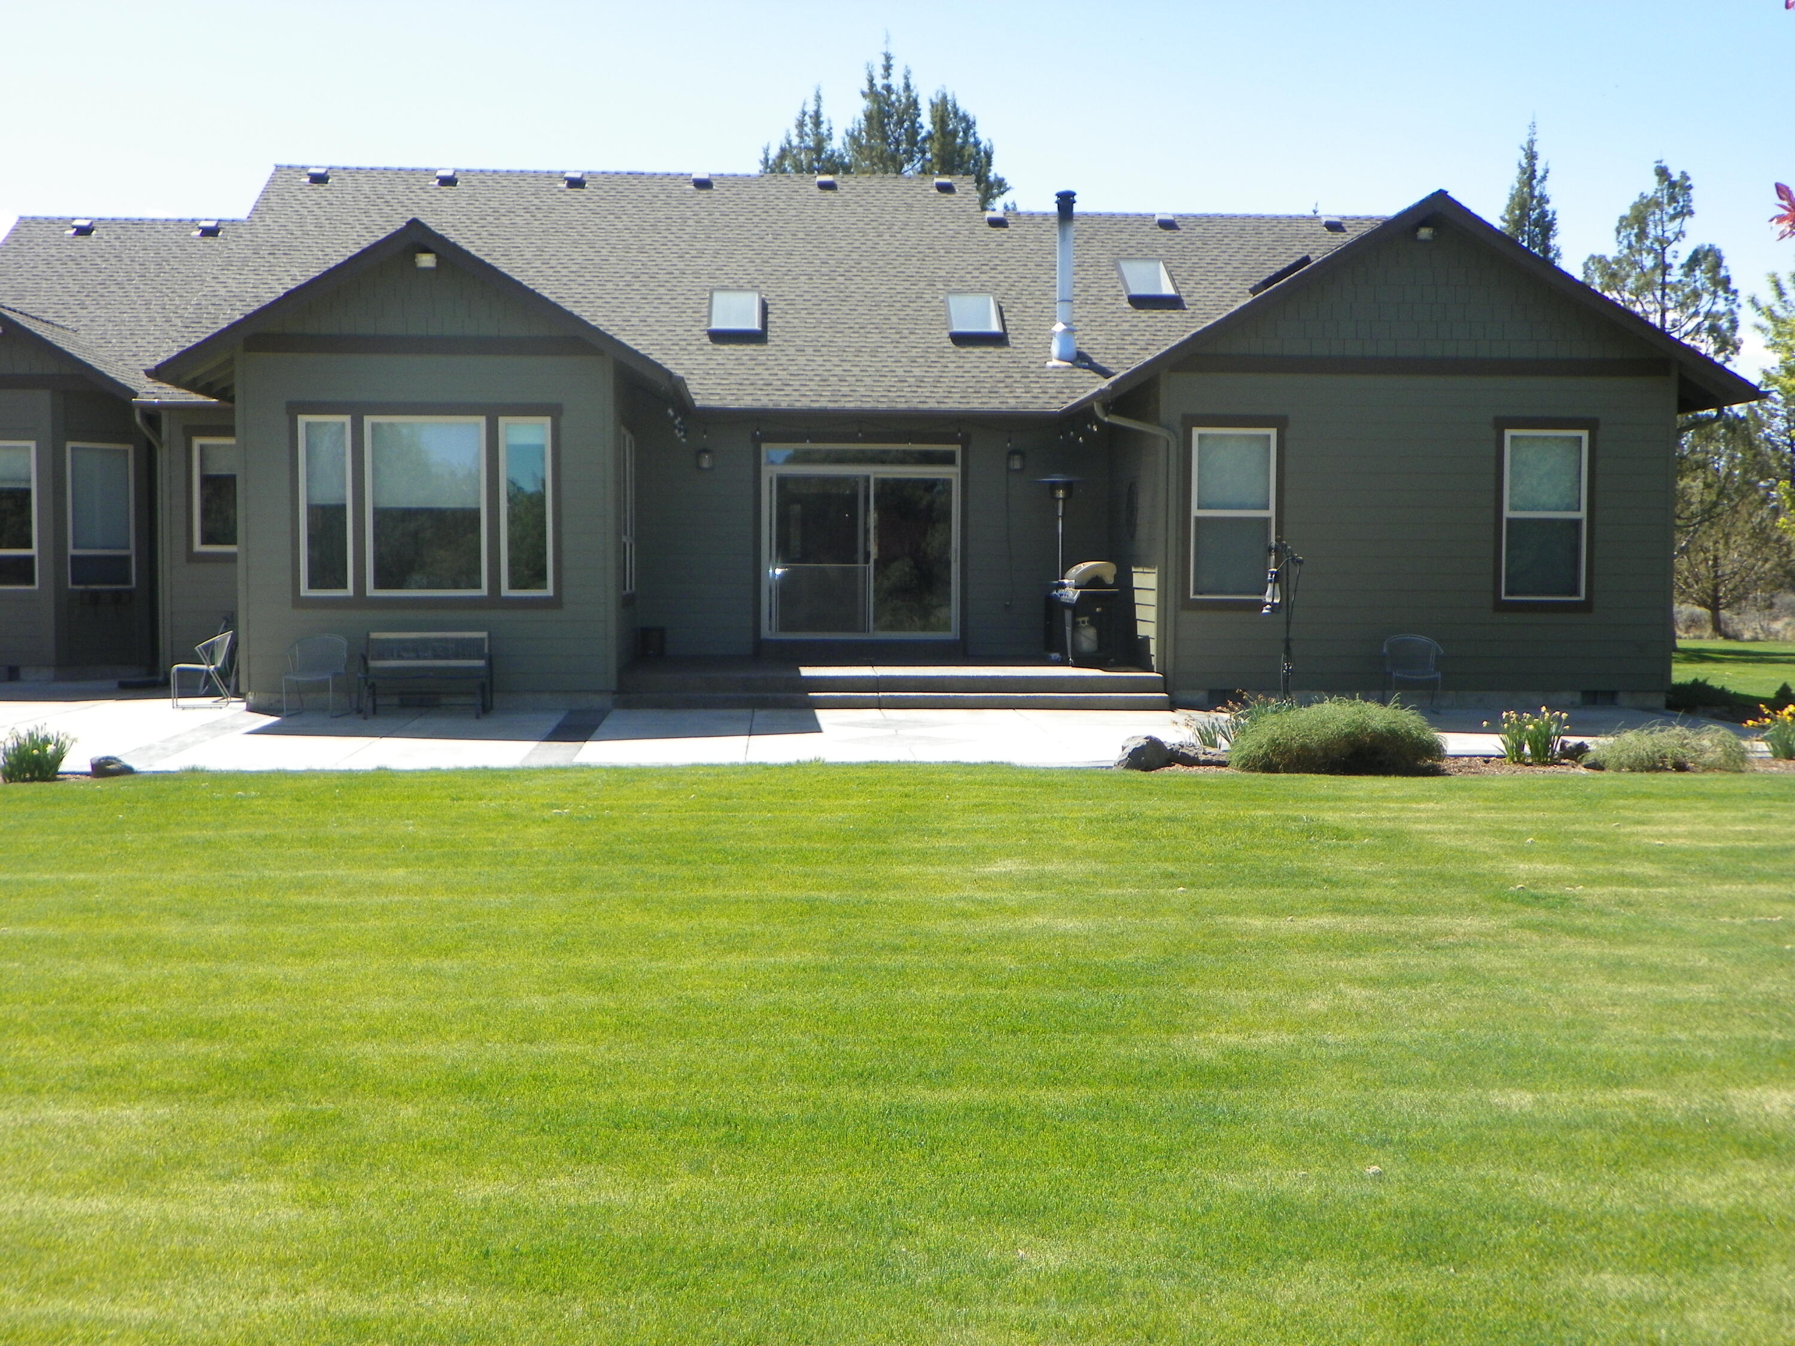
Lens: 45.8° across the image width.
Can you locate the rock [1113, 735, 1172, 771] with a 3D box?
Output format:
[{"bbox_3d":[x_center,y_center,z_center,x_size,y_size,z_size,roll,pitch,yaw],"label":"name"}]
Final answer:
[{"bbox_3d":[1.953,0.623,16.788,0.440,0.270,0.380,0,4,-4],"label":"rock"}]

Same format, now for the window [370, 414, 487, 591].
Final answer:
[{"bbox_3d":[-4.749,-1.680,21.415,1.220,1.820,0.100,0,4,-4],"label":"window"}]

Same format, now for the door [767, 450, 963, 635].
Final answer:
[{"bbox_3d":[-0.449,-1.604,26.016,2.430,2.400,0.130,0,4,-4],"label":"door"}]

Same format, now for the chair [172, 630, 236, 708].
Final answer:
[{"bbox_3d":[-7.179,-0.047,21.988,0.600,0.770,0.540,0,3,-10],"label":"chair"}]

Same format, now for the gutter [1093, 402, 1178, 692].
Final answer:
[{"bbox_3d":[2.497,-1.303,22.319,0.880,3.080,0.220,0,4,-4],"label":"gutter"}]

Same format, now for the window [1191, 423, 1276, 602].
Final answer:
[{"bbox_3d":[3.579,-1.695,22.595,0.906,1.816,0.100,0,3,-3],"label":"window"}]

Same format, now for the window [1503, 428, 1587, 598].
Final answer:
[{"bbox_3d":[6.992,-1.692,22.881,0.940,1.840,0.090,0,3,-4],"label":"window"}]

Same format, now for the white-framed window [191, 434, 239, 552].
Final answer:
[{"bbox_3d":[-7.899,-2.126,25.434,1.050,1.370,0.090,0,3,-4],"label":"white-framed window"}]

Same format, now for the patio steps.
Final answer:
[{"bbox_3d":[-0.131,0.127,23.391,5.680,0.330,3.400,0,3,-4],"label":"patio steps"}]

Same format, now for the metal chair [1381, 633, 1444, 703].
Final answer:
[{"bbox_3d":[5.416,0.000,22.273,0.600,0.800,0.580,1,4,4],"label":"metal chair"}]

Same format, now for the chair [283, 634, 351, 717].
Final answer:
[{"bbox_3d":[-5.711,0.020,20.889,0.540,0.770,0.600,0,3,2],"label":"chair"}]

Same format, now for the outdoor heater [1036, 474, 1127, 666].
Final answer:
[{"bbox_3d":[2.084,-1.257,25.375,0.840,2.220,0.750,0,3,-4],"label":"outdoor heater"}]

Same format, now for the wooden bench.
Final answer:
[{"bbox_3d":[-4.602,0.013,20.763,1.270,0.800,0.700,0,4,-4],"label":"wooden bench"}]

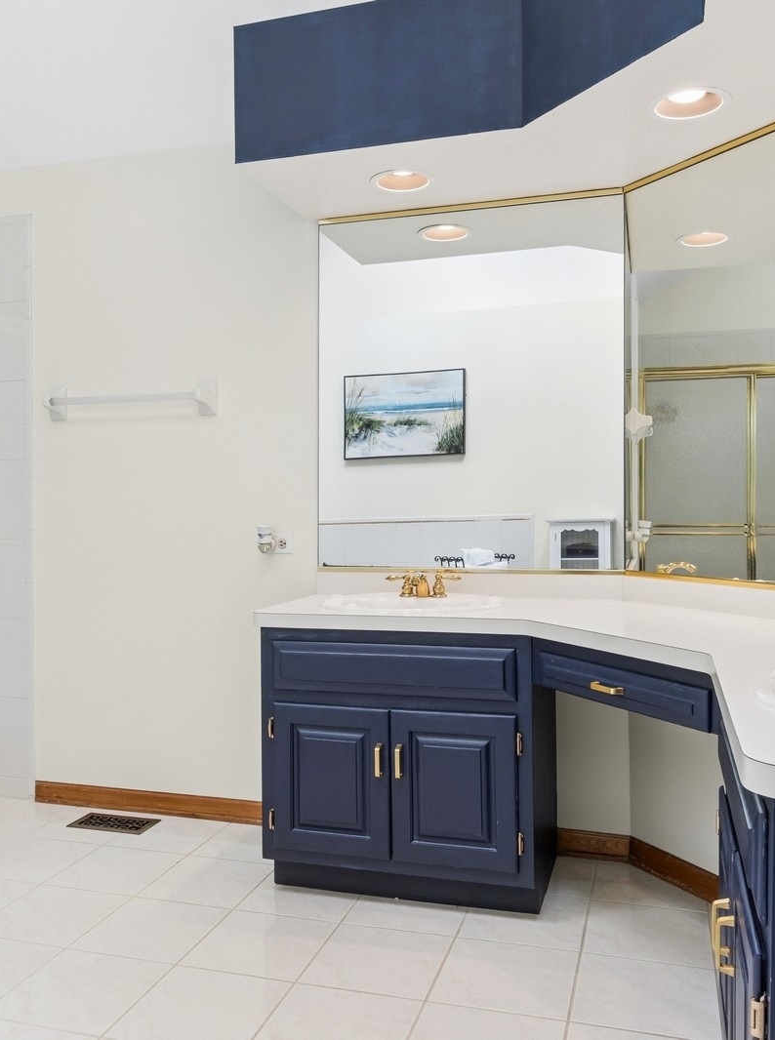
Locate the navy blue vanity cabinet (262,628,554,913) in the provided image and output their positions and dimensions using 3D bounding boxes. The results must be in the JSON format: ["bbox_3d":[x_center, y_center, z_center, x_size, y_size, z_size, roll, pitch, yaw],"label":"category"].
[{"bbox_3d":[0.087,0.678,2.710,0.763,0.760,0.560,0,1,16],"label":"navy blue vanity cabinet"}]

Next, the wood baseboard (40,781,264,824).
[{"bbox_3d":[-0.764,1.016,3.253,1.127,0.082,0.025,0,1,16],"label":"wood baseboard"}]

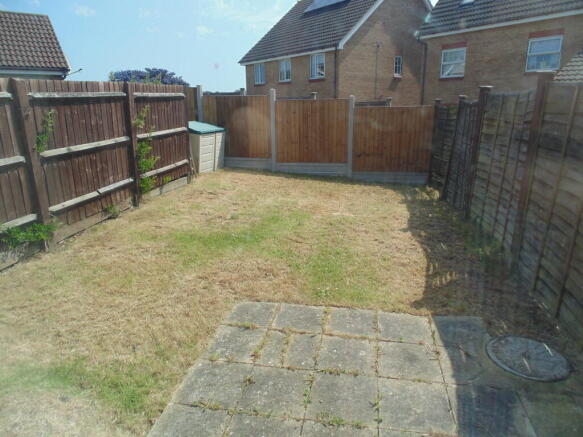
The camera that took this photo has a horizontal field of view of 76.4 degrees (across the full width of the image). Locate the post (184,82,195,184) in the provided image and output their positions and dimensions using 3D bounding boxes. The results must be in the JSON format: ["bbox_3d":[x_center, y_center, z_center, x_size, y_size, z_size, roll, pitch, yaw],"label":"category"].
[{"bbox_3d":[-2.130,-1.711,7.666,0.100,1.983,0.100,3,17,11],"label":"post"}]

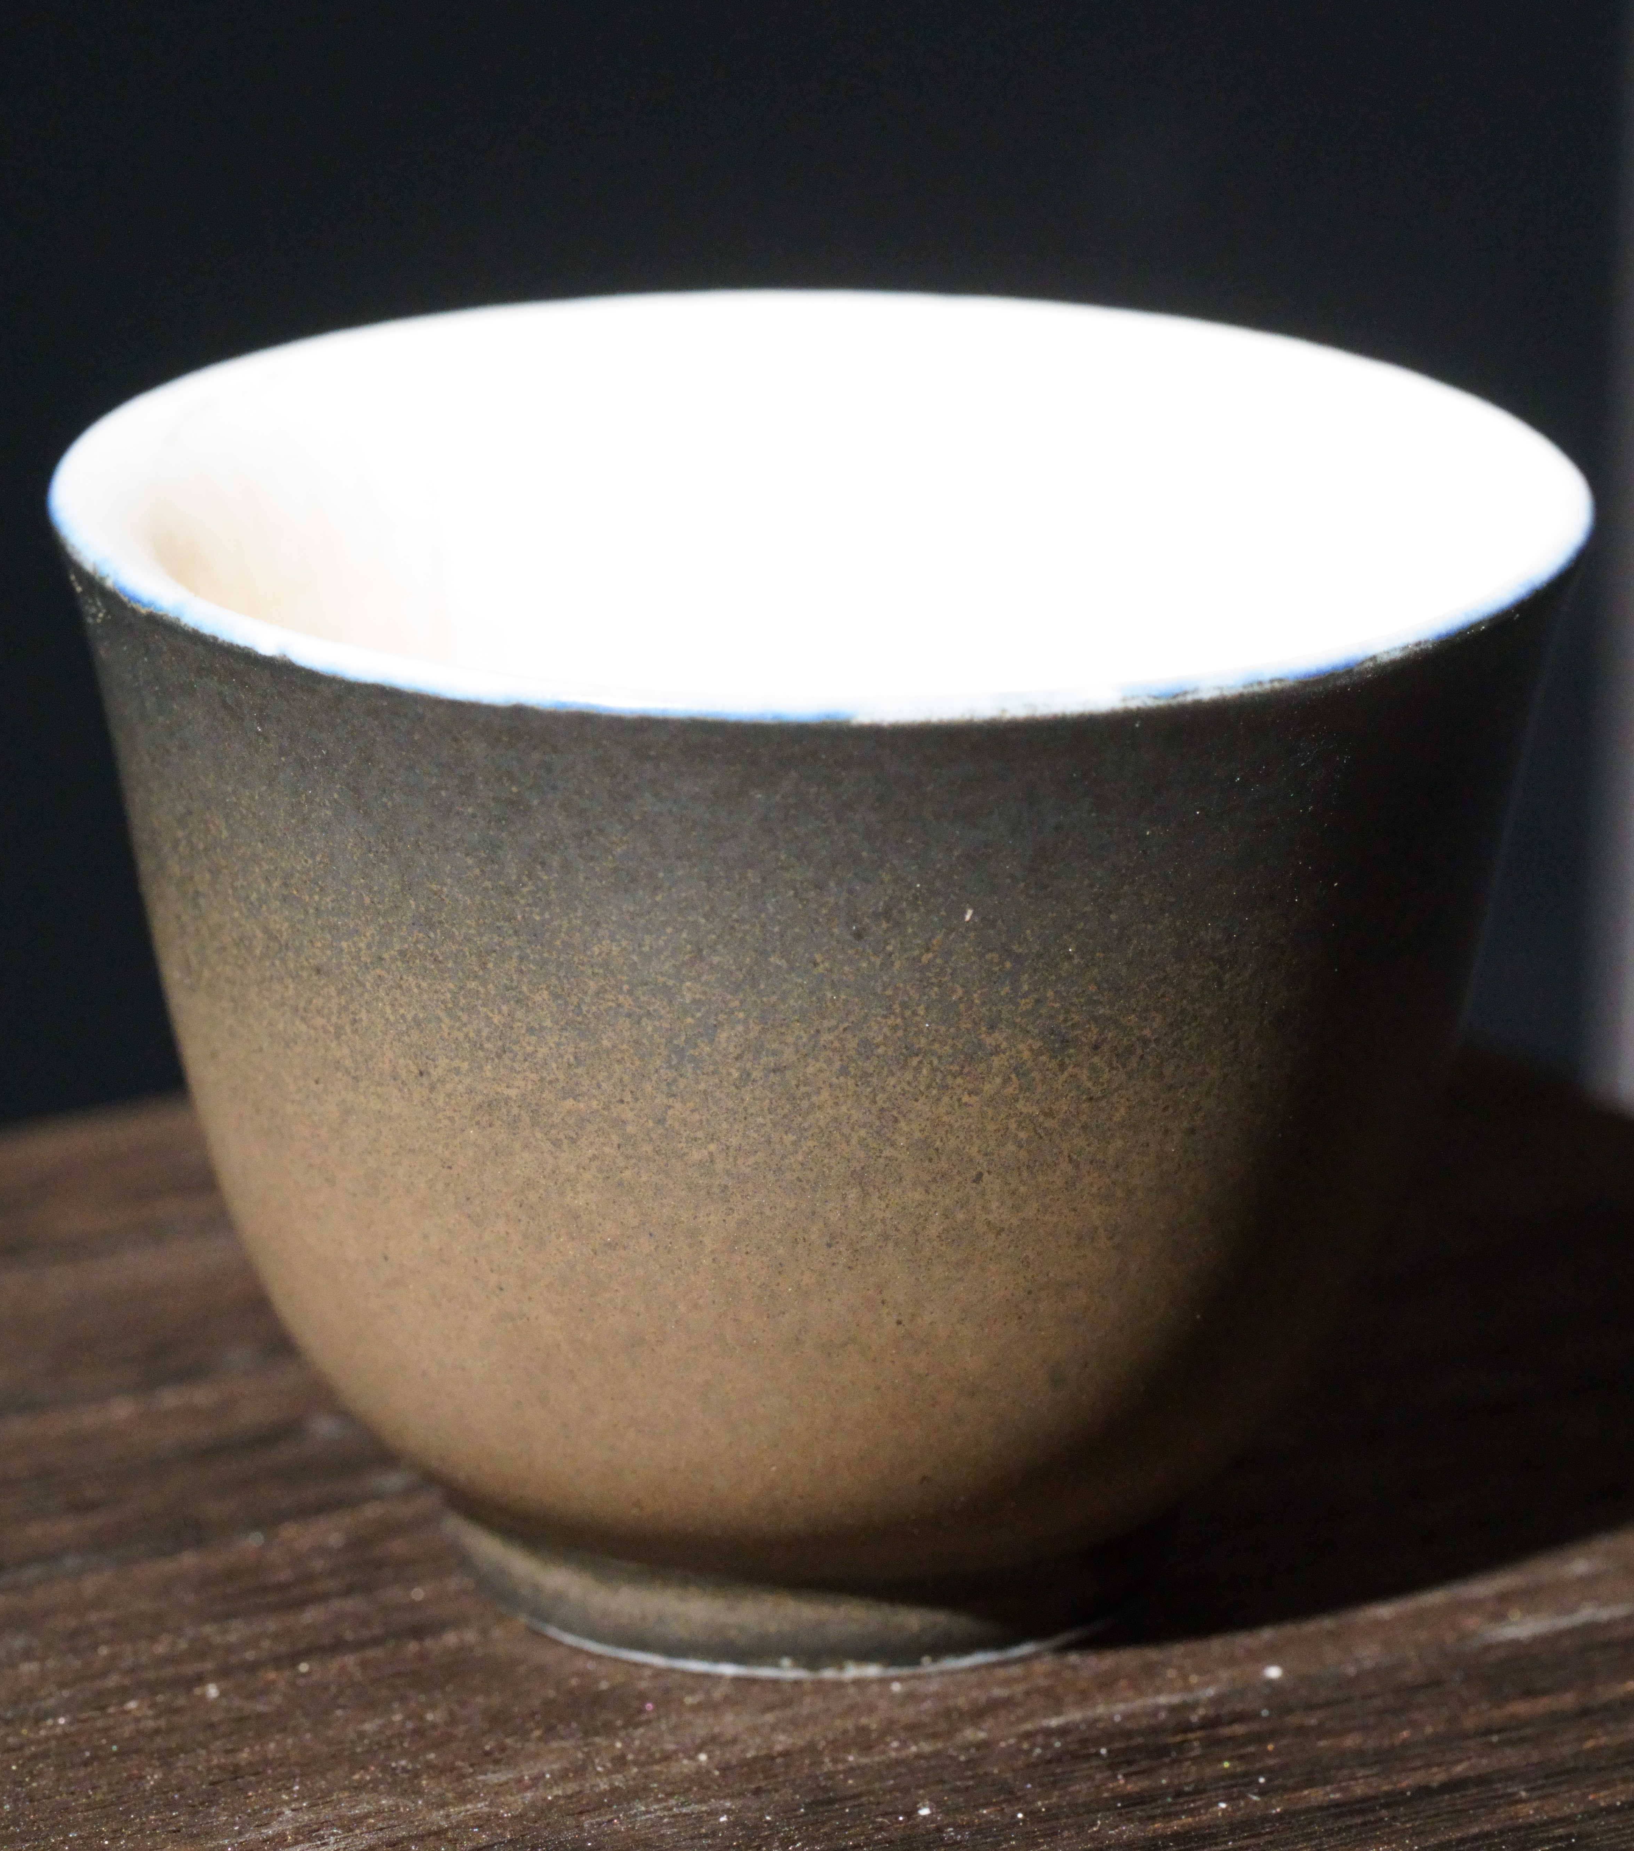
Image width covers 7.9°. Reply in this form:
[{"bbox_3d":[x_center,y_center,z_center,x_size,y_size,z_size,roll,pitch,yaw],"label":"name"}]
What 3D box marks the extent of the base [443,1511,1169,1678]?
[{"bbox_3d":[0.000,0.026,0.552,0.034,0.005,0.034,0,18,0],"label":"base"}]

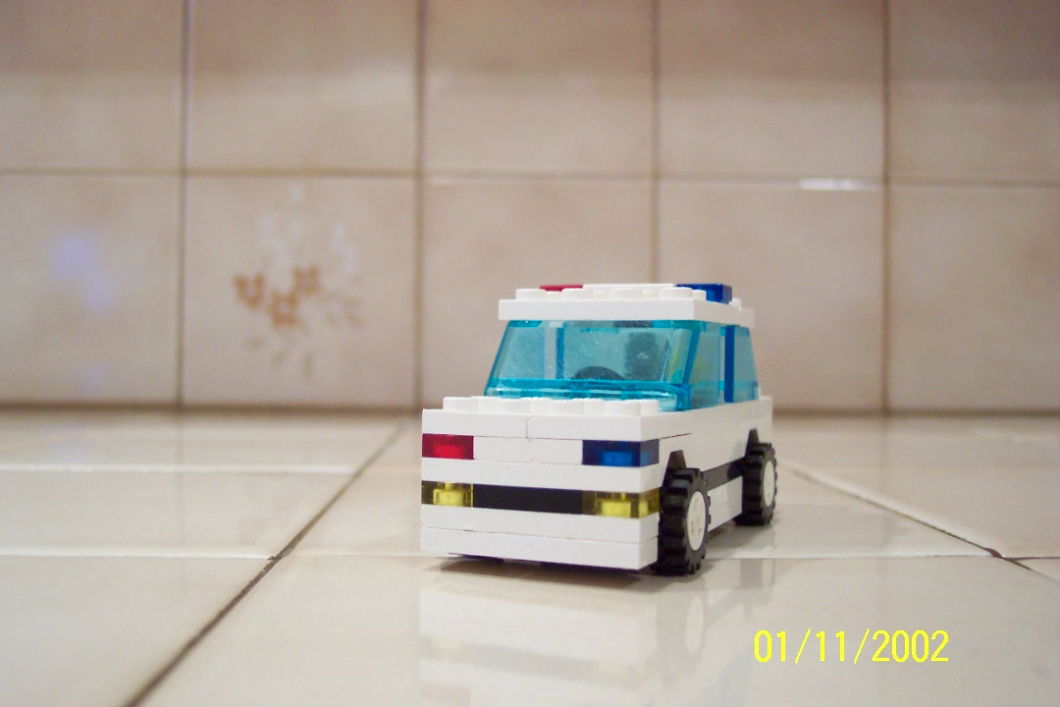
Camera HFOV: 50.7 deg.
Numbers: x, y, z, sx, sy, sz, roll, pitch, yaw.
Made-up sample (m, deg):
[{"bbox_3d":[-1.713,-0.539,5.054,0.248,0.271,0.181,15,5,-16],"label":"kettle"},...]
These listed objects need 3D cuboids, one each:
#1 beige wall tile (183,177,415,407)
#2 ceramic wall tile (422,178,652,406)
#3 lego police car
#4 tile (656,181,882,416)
[{"bbox_3d":[-0.106,-0.029,0.521,0.108,0.108,0.008,0,0,-2],"label":"beige wall tile"},{"bbox_3d":[0.003,-0.028,0.526,0.108,0.108,0.008,0,0,-2],"label":"ceramic wall tile"},{"bbox_3d":[0.016,0.010,0.185,0.038,0.042,0.080,1,0,24],"label":"lego police car"},{"bbox_3d":[0.113,-0.027,0.530,0.108,0.108,0.008,0,0,-2],"label":"tile"}]

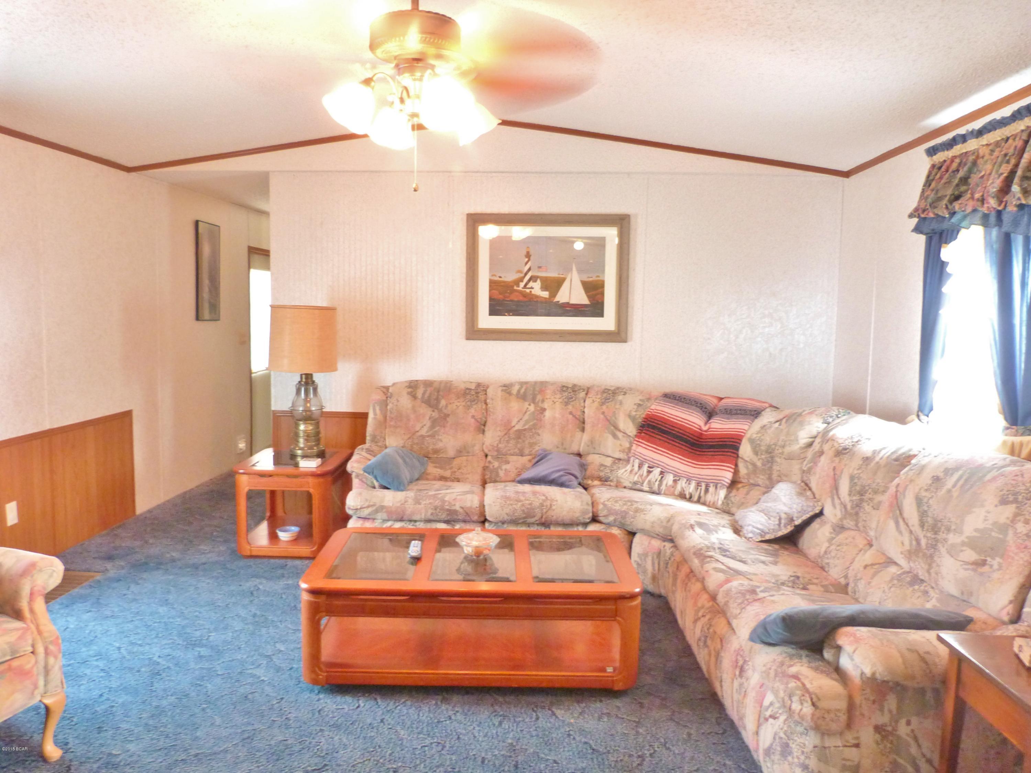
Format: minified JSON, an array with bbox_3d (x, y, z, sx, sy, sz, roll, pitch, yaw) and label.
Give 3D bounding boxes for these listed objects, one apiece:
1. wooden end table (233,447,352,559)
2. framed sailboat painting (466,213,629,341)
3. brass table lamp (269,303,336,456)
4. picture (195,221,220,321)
[{"bbox_3d":[-1.265,0.672,4.360,0.559,0.492,0.639,1,6,1],"label":"wooden end table"},{"bbox_3d":[0.195,-0.668,4.602,1.001,0.778,0.035,1,6,3],"label":"framed sailboat painting"},{"bbox_3d":[-1.244,-0.027,4.383,0.424,0.892,0.424,1,6,3],"label":"brass table lamp"},{"bbox_3d":[-2.385,-0.889,5.798,0.022,0.751,0.364,1,6,3],"label":"picture"}]

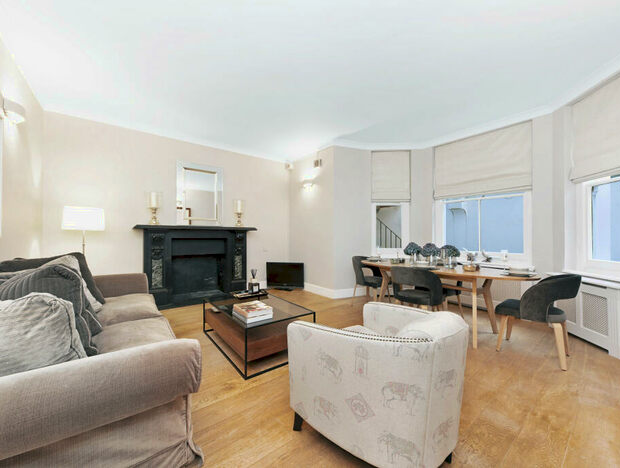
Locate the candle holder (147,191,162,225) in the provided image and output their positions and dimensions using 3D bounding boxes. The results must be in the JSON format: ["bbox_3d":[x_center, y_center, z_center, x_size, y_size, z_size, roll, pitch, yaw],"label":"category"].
[{"bbox_3d":[-2.309,-0.373,3.465,0.190,0.515,0.190,0,0,-40],"label":"candle holder"}]

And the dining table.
[{"bbox_3d":[1.568,0.785,2.975,0.980,0.750,1.970,0,0,-40],"label":"dining table"}]

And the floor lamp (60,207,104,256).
[{"bbox_3d":[-2.794,0.410,2.880,0.390,1.500,0.390,0,0,-40],"label":"floor lamp"}]

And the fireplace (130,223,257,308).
[{"bbox_3d":[-1.781,0.522,3.904,1.850,1.275,0.320,0,0,-40],"label":"fireplace"}]

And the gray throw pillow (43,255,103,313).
[{"bbox_3d":[-2.060,0.465,1.990,0.170,0.470,0.480,-24,-5,11],"label":"gray throw pillow"}]

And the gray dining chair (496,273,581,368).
[{"bbox_3d":[2.159,0.765,2.259,0.540,0.790,0.590,0,0,-41],"label":"gray dining chair"}]

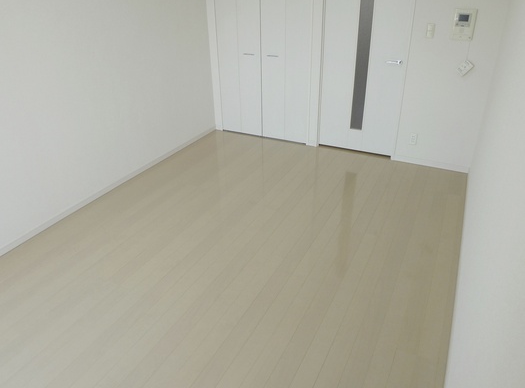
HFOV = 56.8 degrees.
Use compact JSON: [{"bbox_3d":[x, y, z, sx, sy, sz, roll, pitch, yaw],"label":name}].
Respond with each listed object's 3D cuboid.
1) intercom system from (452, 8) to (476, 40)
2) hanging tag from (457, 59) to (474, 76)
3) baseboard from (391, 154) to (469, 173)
[{"bbox_3d":[1.693,-1.415,4.073,0.173,0.247,0.032,11,29,22],"label":"intercom system"},{"bbox_3d":[1.761,-1.091,4.215,0.086,0.122,0.012,43,36,2],"label":"hanging tag"},{"bbox_3d":[1.622,-0.289,4.705,0.715,0.065,0.013,11,29,22],"label":"baseboard"}]

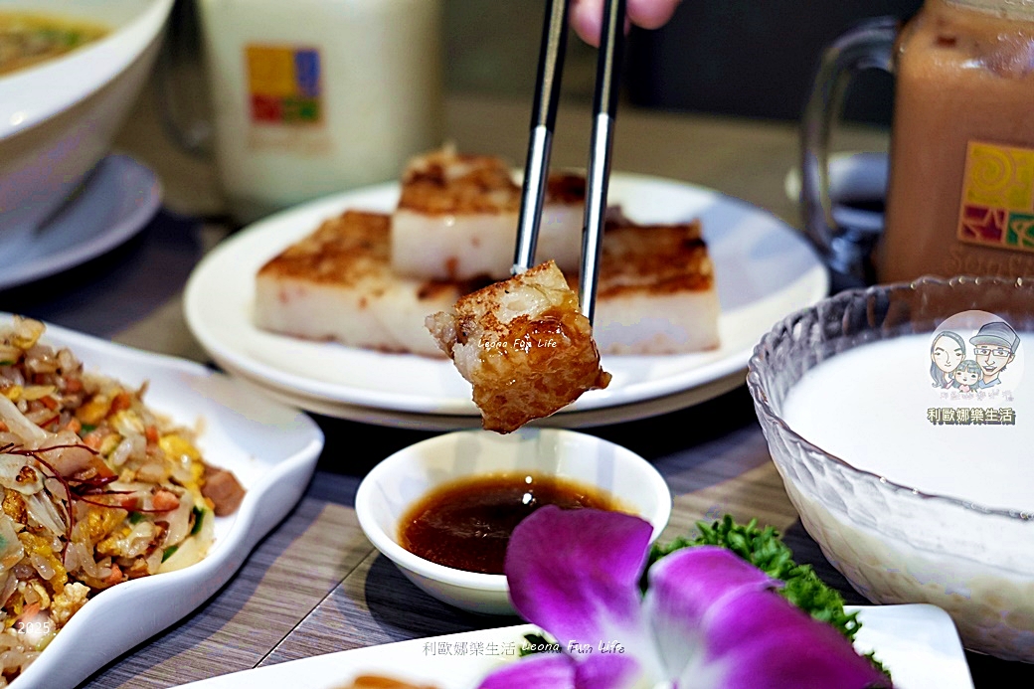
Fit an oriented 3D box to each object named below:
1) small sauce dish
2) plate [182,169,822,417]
[{"bbox_3d":[-0.001,0.055,0.473,0.087,0.026,0.087,0,25,0],"label":"small sauce dish"},{"bbox_3d":[-0.003,-0.014,0.538,0.199,0.021,0.199,-1,24,1],"label":"plate"}]

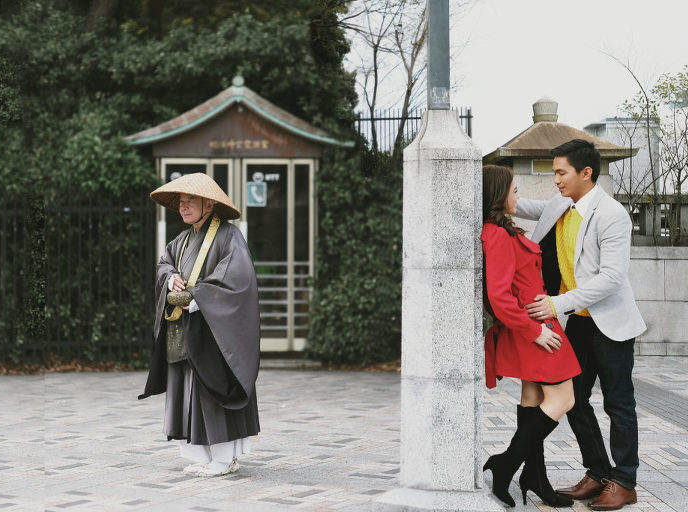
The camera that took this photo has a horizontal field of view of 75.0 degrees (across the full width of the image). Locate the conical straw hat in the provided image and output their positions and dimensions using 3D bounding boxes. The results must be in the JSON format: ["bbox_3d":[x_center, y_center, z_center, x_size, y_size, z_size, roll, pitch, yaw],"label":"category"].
[{"bbox_3d":[-0.808,-0.370,2.500,0.485,0.185,0.485,17,-10,-36],"label":"conical straw hat"}]

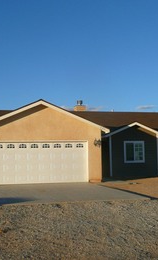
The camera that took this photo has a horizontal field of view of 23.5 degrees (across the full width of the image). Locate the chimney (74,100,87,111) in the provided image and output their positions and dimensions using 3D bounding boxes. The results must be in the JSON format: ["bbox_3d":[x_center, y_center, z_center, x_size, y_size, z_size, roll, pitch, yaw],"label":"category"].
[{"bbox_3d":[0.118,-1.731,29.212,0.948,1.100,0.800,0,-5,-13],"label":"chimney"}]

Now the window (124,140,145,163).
[{"bbox_3d":[3.444,1.377,23.368,1.340,1.330,0.100,0,-5,-13],"label":"window"}]

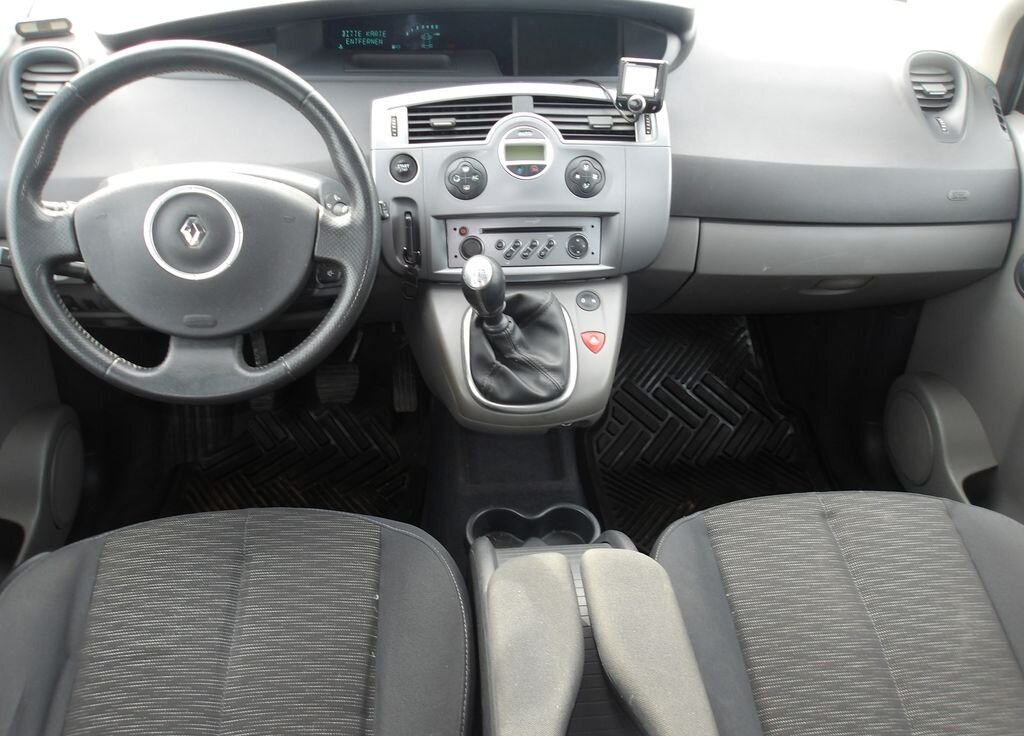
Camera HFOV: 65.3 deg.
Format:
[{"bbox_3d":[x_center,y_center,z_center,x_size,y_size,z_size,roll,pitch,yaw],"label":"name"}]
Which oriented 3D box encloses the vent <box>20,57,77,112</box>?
[{"bbox_3d":[-0.566,-0.352,0.990,0.070,0.066,0.037,-2,20,-6],"label":"vent"}]

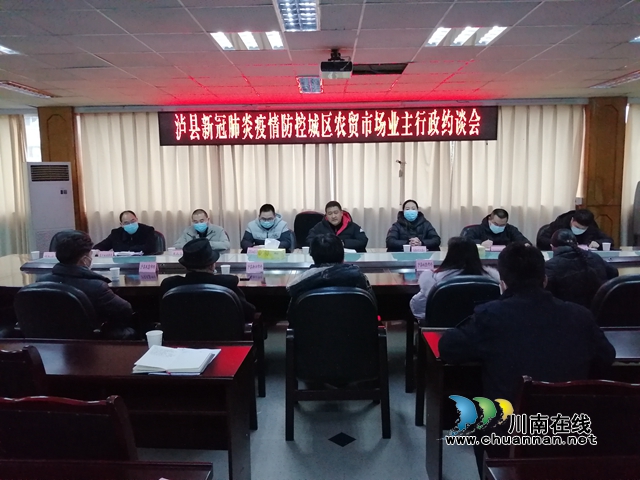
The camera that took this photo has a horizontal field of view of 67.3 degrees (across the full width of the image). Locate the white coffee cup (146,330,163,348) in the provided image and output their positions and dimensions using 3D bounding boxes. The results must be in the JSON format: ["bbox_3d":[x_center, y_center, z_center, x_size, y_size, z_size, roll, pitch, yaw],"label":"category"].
[{"bbox_3d":[-0.808,0.487,2.354,0.077,0.082,0.077,-1,8,0],"label":"white coffee cup"}]

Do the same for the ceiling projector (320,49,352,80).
[{"bbox_3d":[0.145,-1.624,4.401,0.289,0.233,0.264,-1,8,1],"label":"ceiling projector"}]

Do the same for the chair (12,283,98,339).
[{"bbox_3d":[-1.600,0.703,3.208,0.625,0.970,0.630,1,8,12],"label":"chair"}]

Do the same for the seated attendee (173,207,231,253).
[{"bbox_3d":[-1.267,0.268,5.207,0.589,1.218,0.761,-1,8,1],"label":"seated attendee"}]

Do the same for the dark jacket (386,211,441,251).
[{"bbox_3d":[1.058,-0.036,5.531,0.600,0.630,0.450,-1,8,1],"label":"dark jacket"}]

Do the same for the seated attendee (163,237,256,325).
[{"bbox_3d":[-0.738,0.575,3.316,0.600,1.200,0.800,0,8,4],"label":"seated attendee"}]

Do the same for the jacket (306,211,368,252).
[{"bbox_3d":[0.182,0.022,5.223,0.650,0.690,0.528,-1,8,1],"label":"jacket"}]

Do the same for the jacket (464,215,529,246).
[{"bbox_3d":[1.899,0.072,5.334,0.700,0.680,0.500,-1,8,1],"label":"jacket"}]

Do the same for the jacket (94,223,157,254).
[{"bbox_3d":[-2.120,0.126,5.392,0.660,0.660,0.500,-1,8,1],"label":"jacket"}]

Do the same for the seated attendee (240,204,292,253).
[{"bbox_3d":[-0.565,0.250,5.419,0.600,1.280,0.780,-1,8,1],"label":"seated attendee"}]

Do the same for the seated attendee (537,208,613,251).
[{"bbox_3d":[2.744,0.242,5.316,0.740,1.220,0.800,-1,8,1],"label":"seated attendee"}]

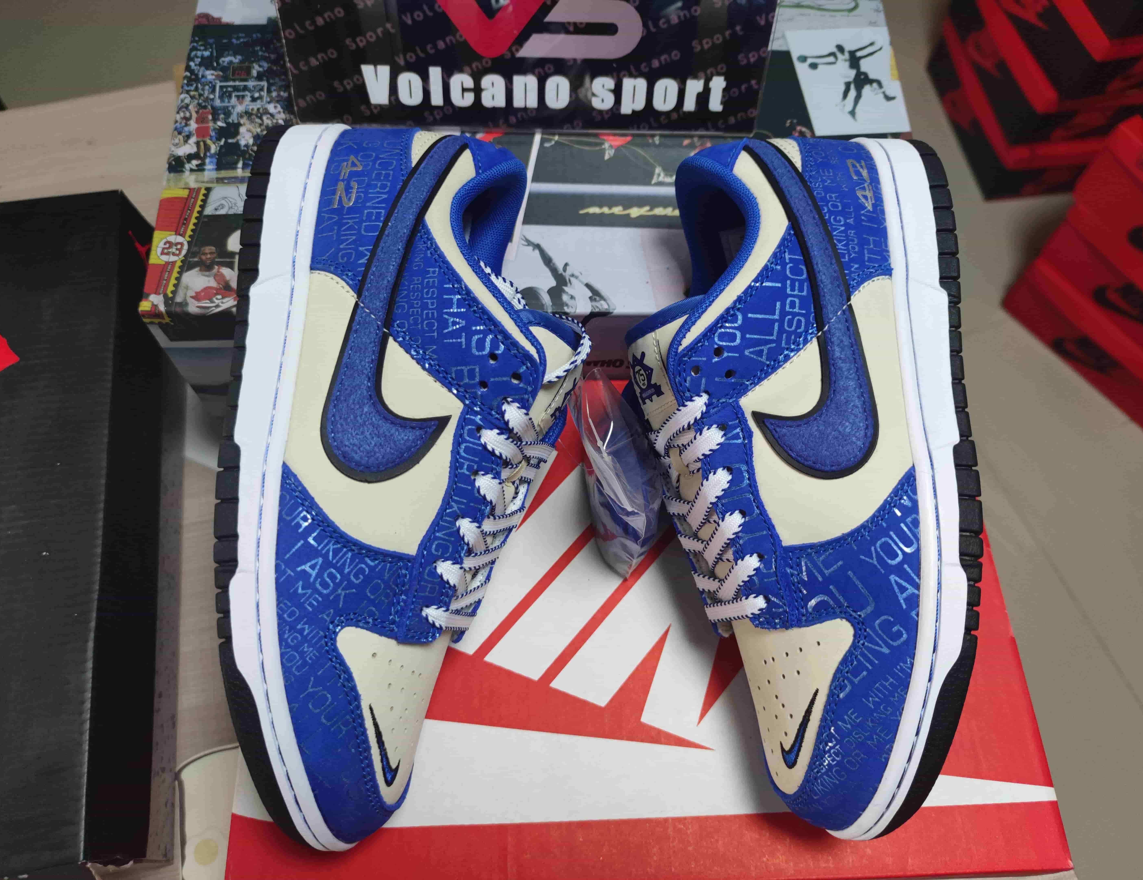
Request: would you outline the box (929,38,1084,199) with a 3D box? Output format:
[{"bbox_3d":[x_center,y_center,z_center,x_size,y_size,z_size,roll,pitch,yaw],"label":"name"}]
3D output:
[{"bbox_3d":[0.880,-0.644,1.569,0.245,0.095,0.339,-7,68,-3],"label":"box"}]

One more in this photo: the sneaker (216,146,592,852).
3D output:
[{"bbox_3d":[-0.051,0.009,0.323,0.132,0.108,0.295,-4,80,13],"label":"sneaker"}]

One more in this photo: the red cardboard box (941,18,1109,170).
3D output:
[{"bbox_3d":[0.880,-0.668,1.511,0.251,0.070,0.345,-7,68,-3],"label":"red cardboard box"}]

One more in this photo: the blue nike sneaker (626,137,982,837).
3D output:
[{"bbox_3d":[0.070,0.008,0.327,0.132,0.108,0.295,5,80,-16],"label":"blue nike sneaker"}]

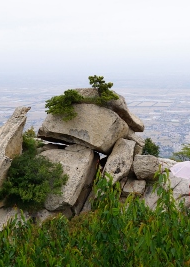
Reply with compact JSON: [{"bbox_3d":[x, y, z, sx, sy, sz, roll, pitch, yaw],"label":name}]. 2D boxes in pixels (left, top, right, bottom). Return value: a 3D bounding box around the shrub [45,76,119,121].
[{"bbox_3d":[-0.337,-0.945,11.700,1.980,1.150,1.050,0,9,0],"label":"shrub"}]

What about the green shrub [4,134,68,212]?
[{"bbox_3d":[-1.510,1.015,11.000,1.600,1.750,1.350,0,9,0],"label":"green shrub"}]

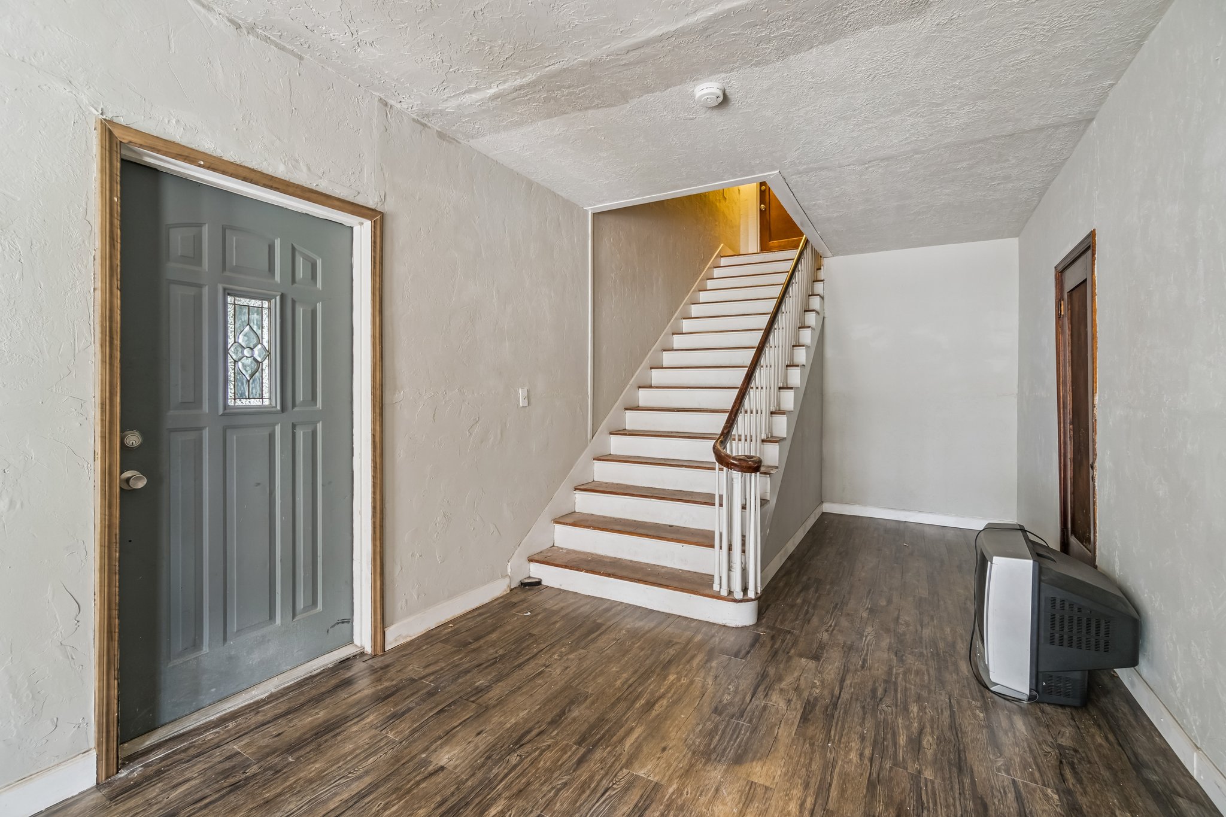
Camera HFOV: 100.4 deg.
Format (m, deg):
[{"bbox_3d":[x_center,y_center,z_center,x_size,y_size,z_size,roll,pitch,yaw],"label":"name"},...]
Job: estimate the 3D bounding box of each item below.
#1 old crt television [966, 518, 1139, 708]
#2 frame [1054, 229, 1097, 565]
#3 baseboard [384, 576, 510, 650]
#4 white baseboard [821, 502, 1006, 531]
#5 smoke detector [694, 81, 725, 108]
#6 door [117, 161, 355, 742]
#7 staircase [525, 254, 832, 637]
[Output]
[{"bbox_3d":[2.005,0.912,2.343,0.520,0.590,0.700,1,1,34],"label":"old crt television"},{"bbox_3d":[2.715,0.134,2.936,0.100,2.102,0.874,1,1,31],"label":"frame"},{"bbox_3d":[-0.903,1.135,2.906,0.016,0.102,0.874,1,1,31],"label":"baseboard"},{"bbox_3d":[2.924,1.057,4.999,1.637,0.102,0.016,1,1,31],"label":"white baseboard"},{"bbox_3d":[0.451,-1.461,2.383,0.138,0.048,0.138,0,1,0],"label":"smoke detector"},{"bbox_3d":[-1.522,0.141,2.148,0.045,2.059,0.894,1,1,31],"label":"door"},{"bbox_3d":[1.030,-0.469,4.742,1.463,3.173,3.937,1,1,30],"label":"staircase"}]

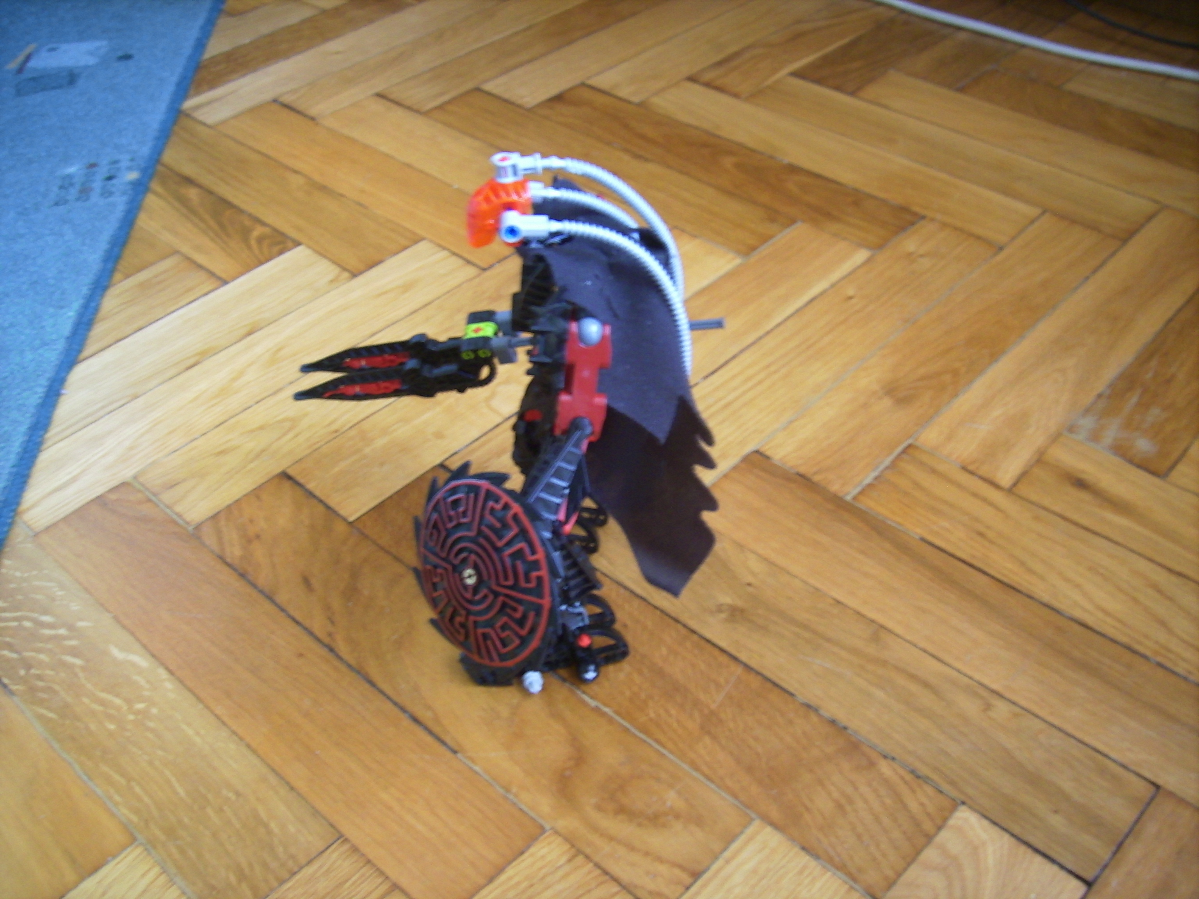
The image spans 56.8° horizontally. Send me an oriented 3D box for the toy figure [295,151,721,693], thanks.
[{"bbox_3d":[-0.033,-0.007,0.457,0.181,0.235,0.127,-8,44,-5],"label":"toy figure"}]

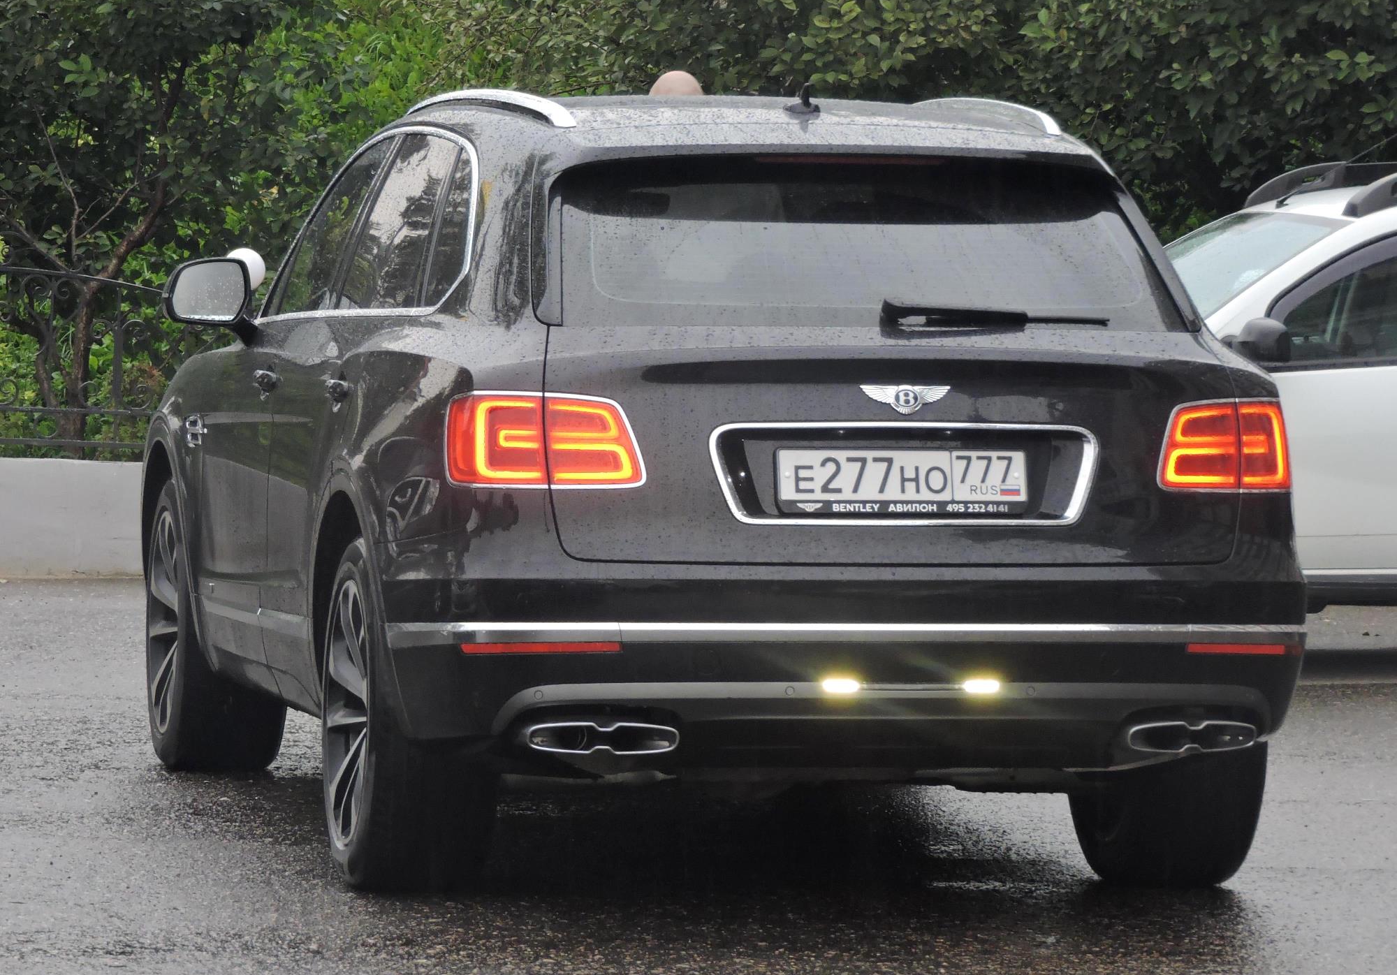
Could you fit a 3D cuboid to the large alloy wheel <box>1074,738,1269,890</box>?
[{"bbox_3d":[1.024,0.486,15.249,0.285,0.785,0.785,0,3,-12],"label":"large alloy wheel"}]

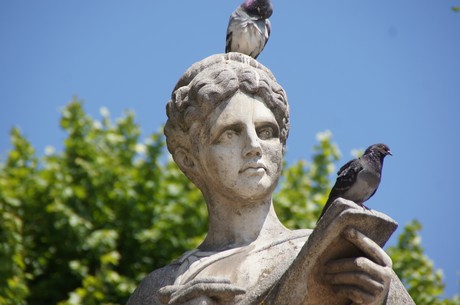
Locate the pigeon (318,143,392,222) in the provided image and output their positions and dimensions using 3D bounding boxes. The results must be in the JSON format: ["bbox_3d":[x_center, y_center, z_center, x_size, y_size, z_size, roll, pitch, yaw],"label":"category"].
[{"bbox_3d":[0.327,0.080,10.000,0.235,0.200,0.120,-9,-18,29],"label":"pigeon"}]

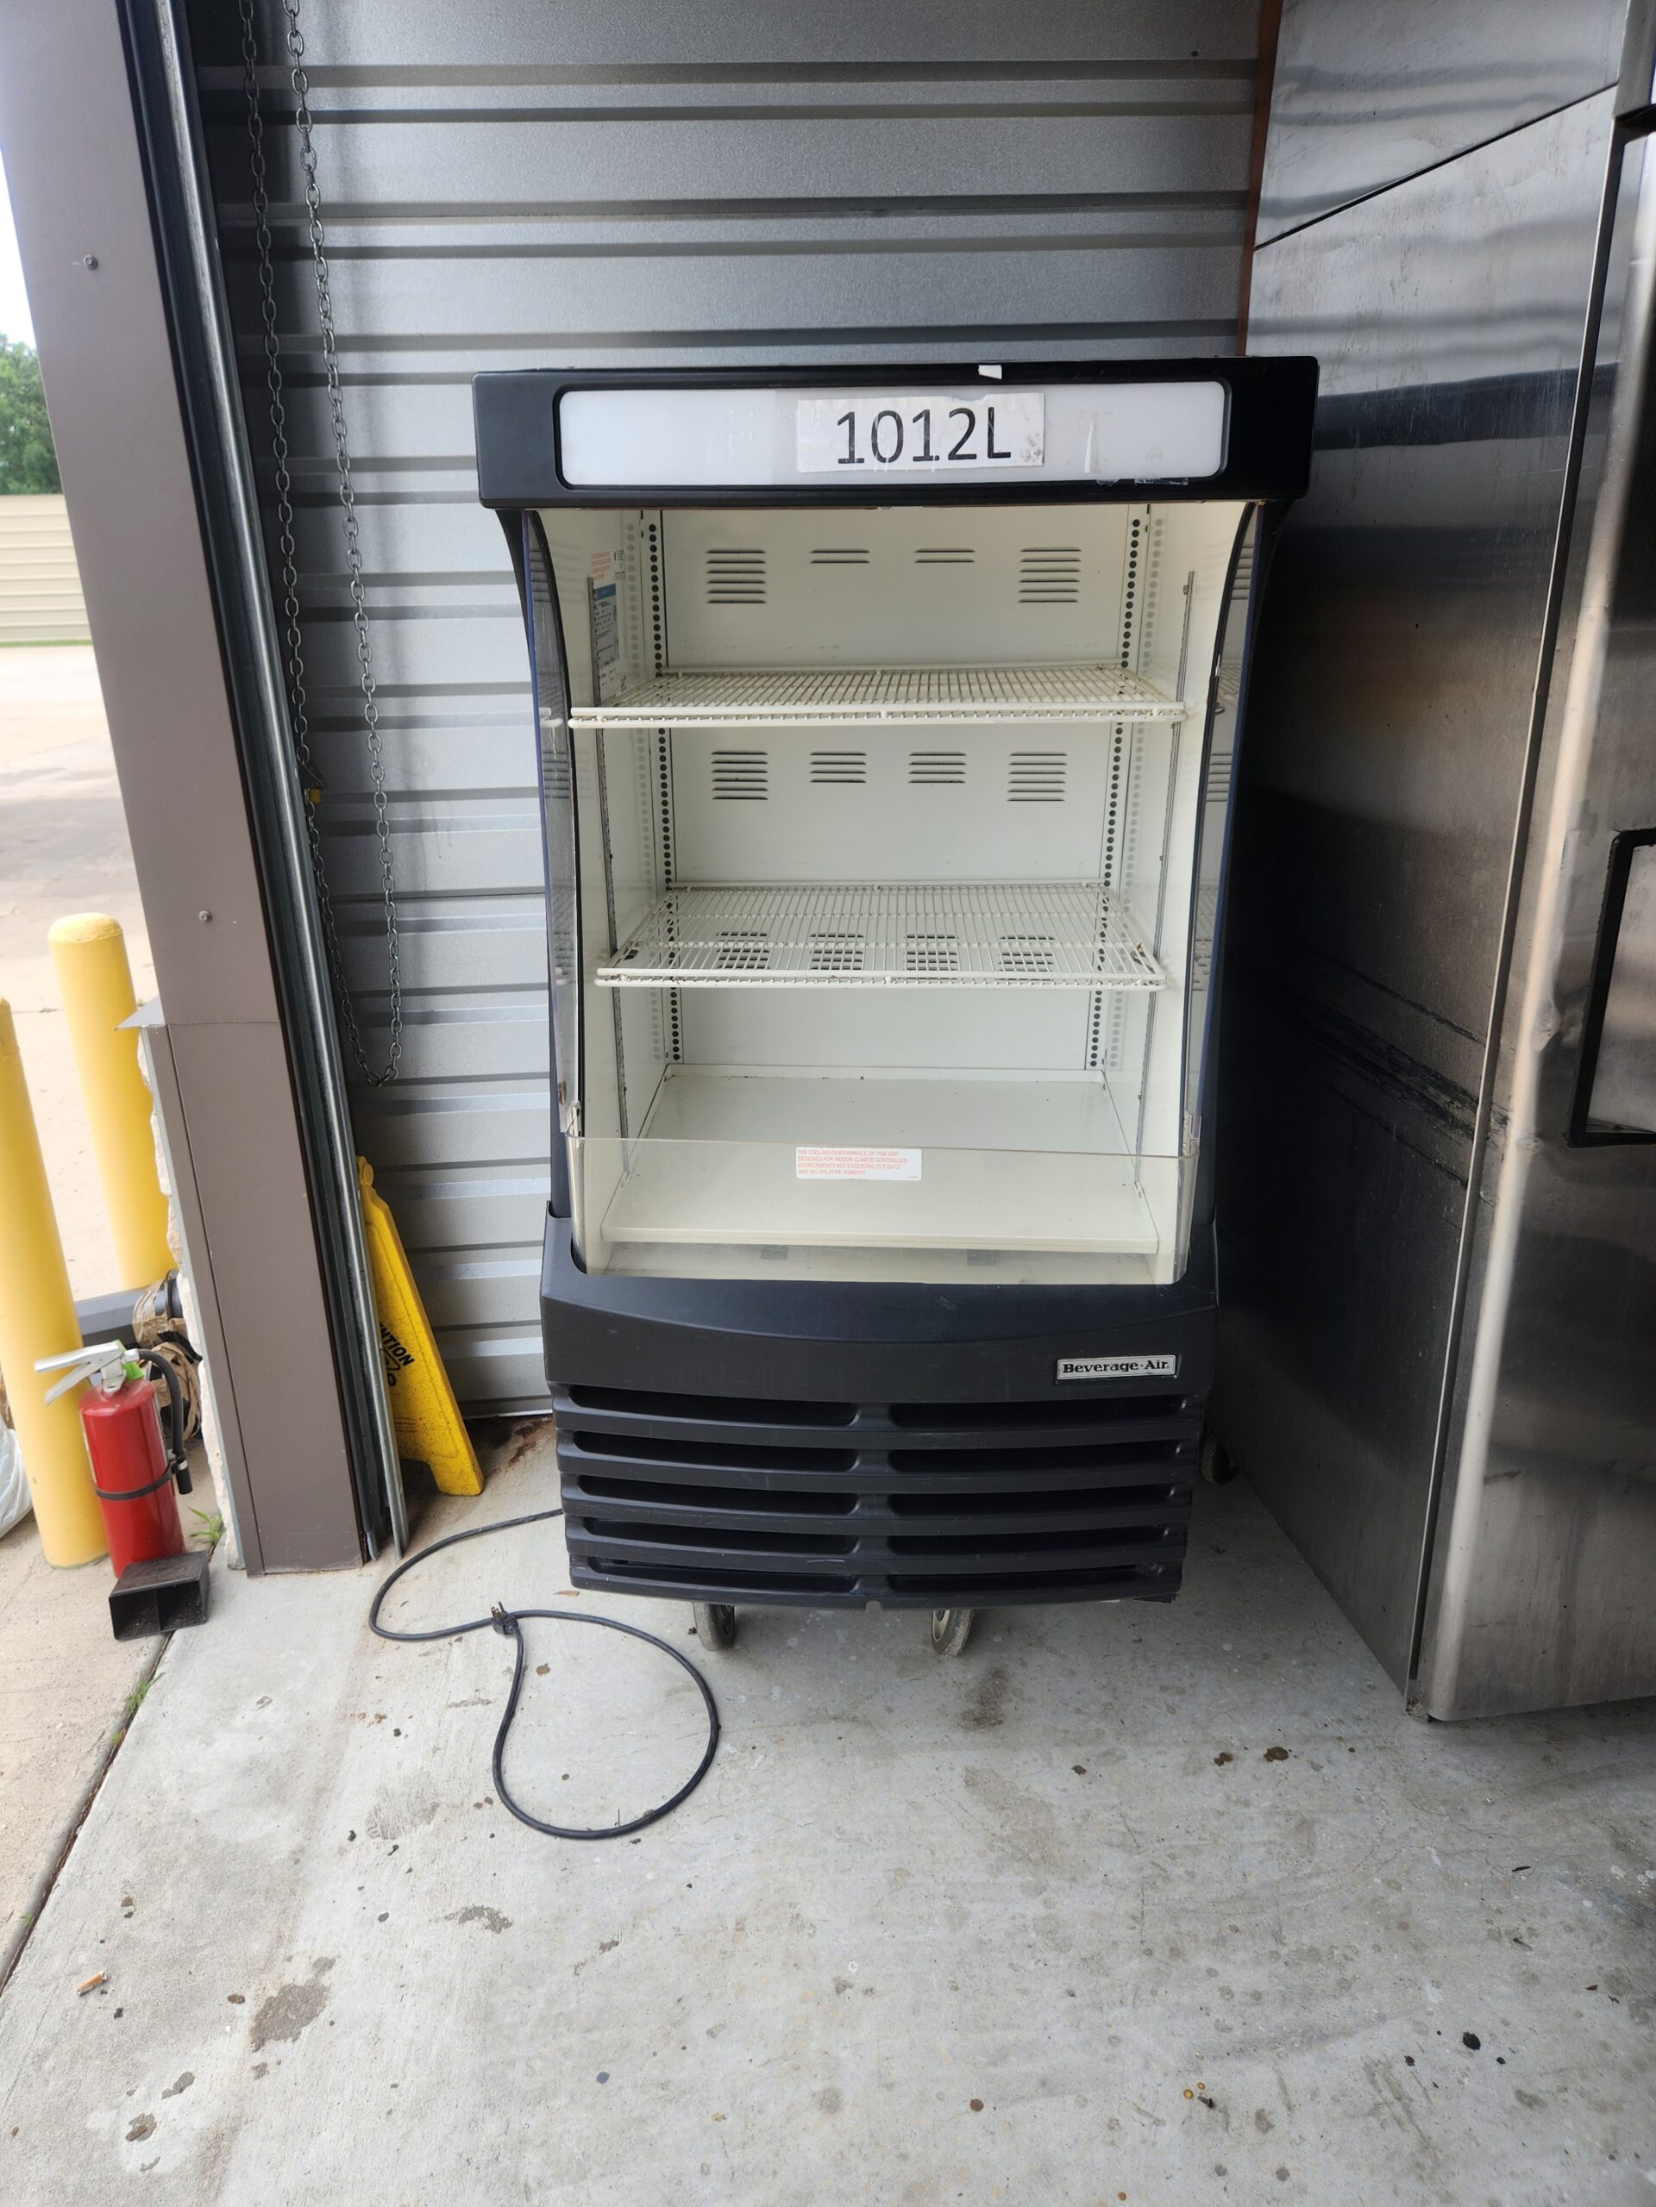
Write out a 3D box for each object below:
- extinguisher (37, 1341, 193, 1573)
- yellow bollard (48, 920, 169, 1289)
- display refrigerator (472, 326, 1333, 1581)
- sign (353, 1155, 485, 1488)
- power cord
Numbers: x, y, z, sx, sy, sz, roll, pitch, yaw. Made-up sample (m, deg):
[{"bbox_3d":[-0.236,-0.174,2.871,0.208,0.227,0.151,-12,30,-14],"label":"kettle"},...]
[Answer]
[{"bbox_3d":[-1.027,0.525,2.139,0.190,0.390,0.115,-13,23,-27],"label":"extinguisher"},{"bbox_3d":[-1.238,0.102,2.639,0.111,0.900,0.111,-1,21,0],"label":"yellow bollard"},{"bbox_3d":[0.078,-0.067,1.893,0.780,1.545,0.690,1,23,3],"label":"display refrigerator"},{"bbox_3d":[-0.709,0.339,2.325,0.280,0.590,0.060,-1,15,0],"label":"sign"},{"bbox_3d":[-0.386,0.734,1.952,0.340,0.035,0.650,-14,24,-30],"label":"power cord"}]

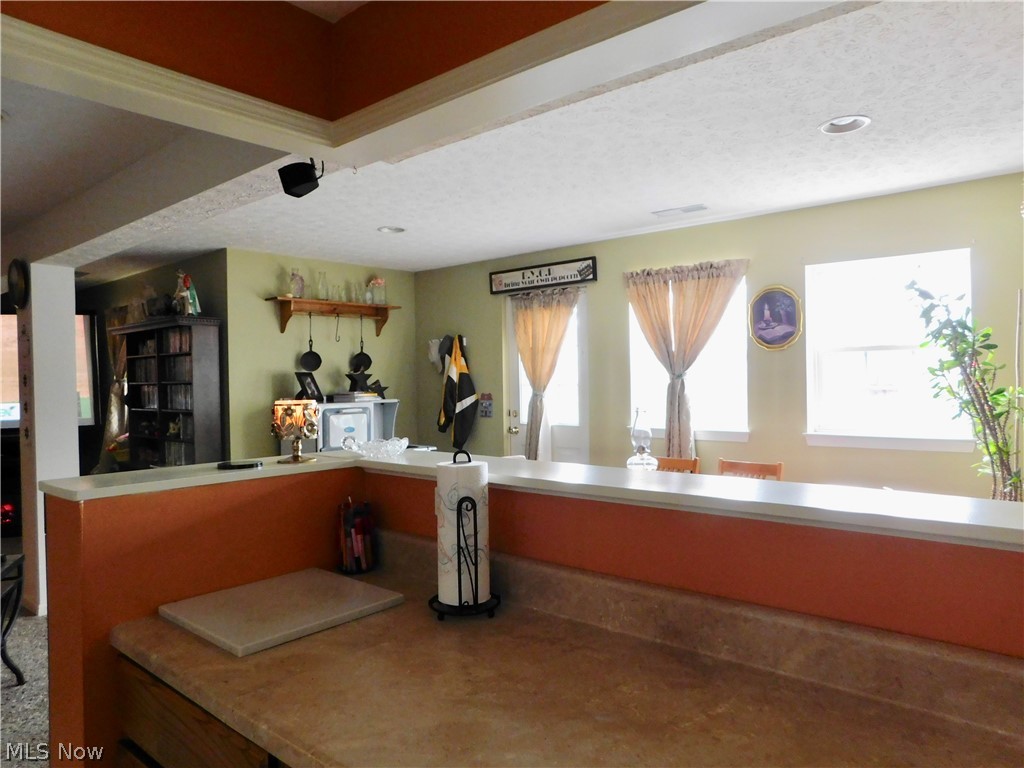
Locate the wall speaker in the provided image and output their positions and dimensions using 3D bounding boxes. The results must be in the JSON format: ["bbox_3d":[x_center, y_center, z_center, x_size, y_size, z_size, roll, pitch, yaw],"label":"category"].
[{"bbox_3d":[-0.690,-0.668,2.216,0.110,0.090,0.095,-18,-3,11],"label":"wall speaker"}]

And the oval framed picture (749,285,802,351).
[{"bbox_3d":[1.721,-0.433,4.430,0.340,0.420,0.030,-1,1,41],"label":"oval framed picture"}]

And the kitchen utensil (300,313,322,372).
[{"bbox_3d":[-1.719,-0.353,5.795,0.050,0.510,0.190,-1,1,41],"label":"kitchen utensil"}]

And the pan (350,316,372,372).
[{"bbox_3d":[-1.372,-0.358,6.197,0.050,0.515,0.195,-1,1,41],"label":"pan"}]

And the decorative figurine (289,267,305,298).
[{"bbox_3d":[-1.790,-0.829,5.651,0.110,0.250,0.110,-1,1,41],"label":"decorative figurine"}]

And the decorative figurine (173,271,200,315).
[{"bbox_3d":[-2.579,-0.690,5.394,0.200,0.380,0.150,-1,1,41],"label":"decorative figurine"}]

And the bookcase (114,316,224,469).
[{"bbox_3d":[-2.905,0.442,5.696,1.360,1.877,0.330,-1,1,41],"label":"bookcase"}]

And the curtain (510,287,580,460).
[{"bbox_3d":[0.278,0.048,5.614,0.690,1.600,0.090,-1,1,41],"label":"curtain"}]

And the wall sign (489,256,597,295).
[{"bbox_3d":[0.236,-0.898,5.700,1.130,0.185,0.030,-1,1,41],"label":"wall sign"}]

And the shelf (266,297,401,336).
[{"bbox_3d":[-1.520,-0.574,5.959,0.180,0.285,1.275,-1,1,41],"label":"shelf"}]

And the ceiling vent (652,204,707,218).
[{"bbox_3d":[1.078,-1.113,4.384,0.340,0.020,0.130,-1,1,41],"label":"ceiling vent"}]

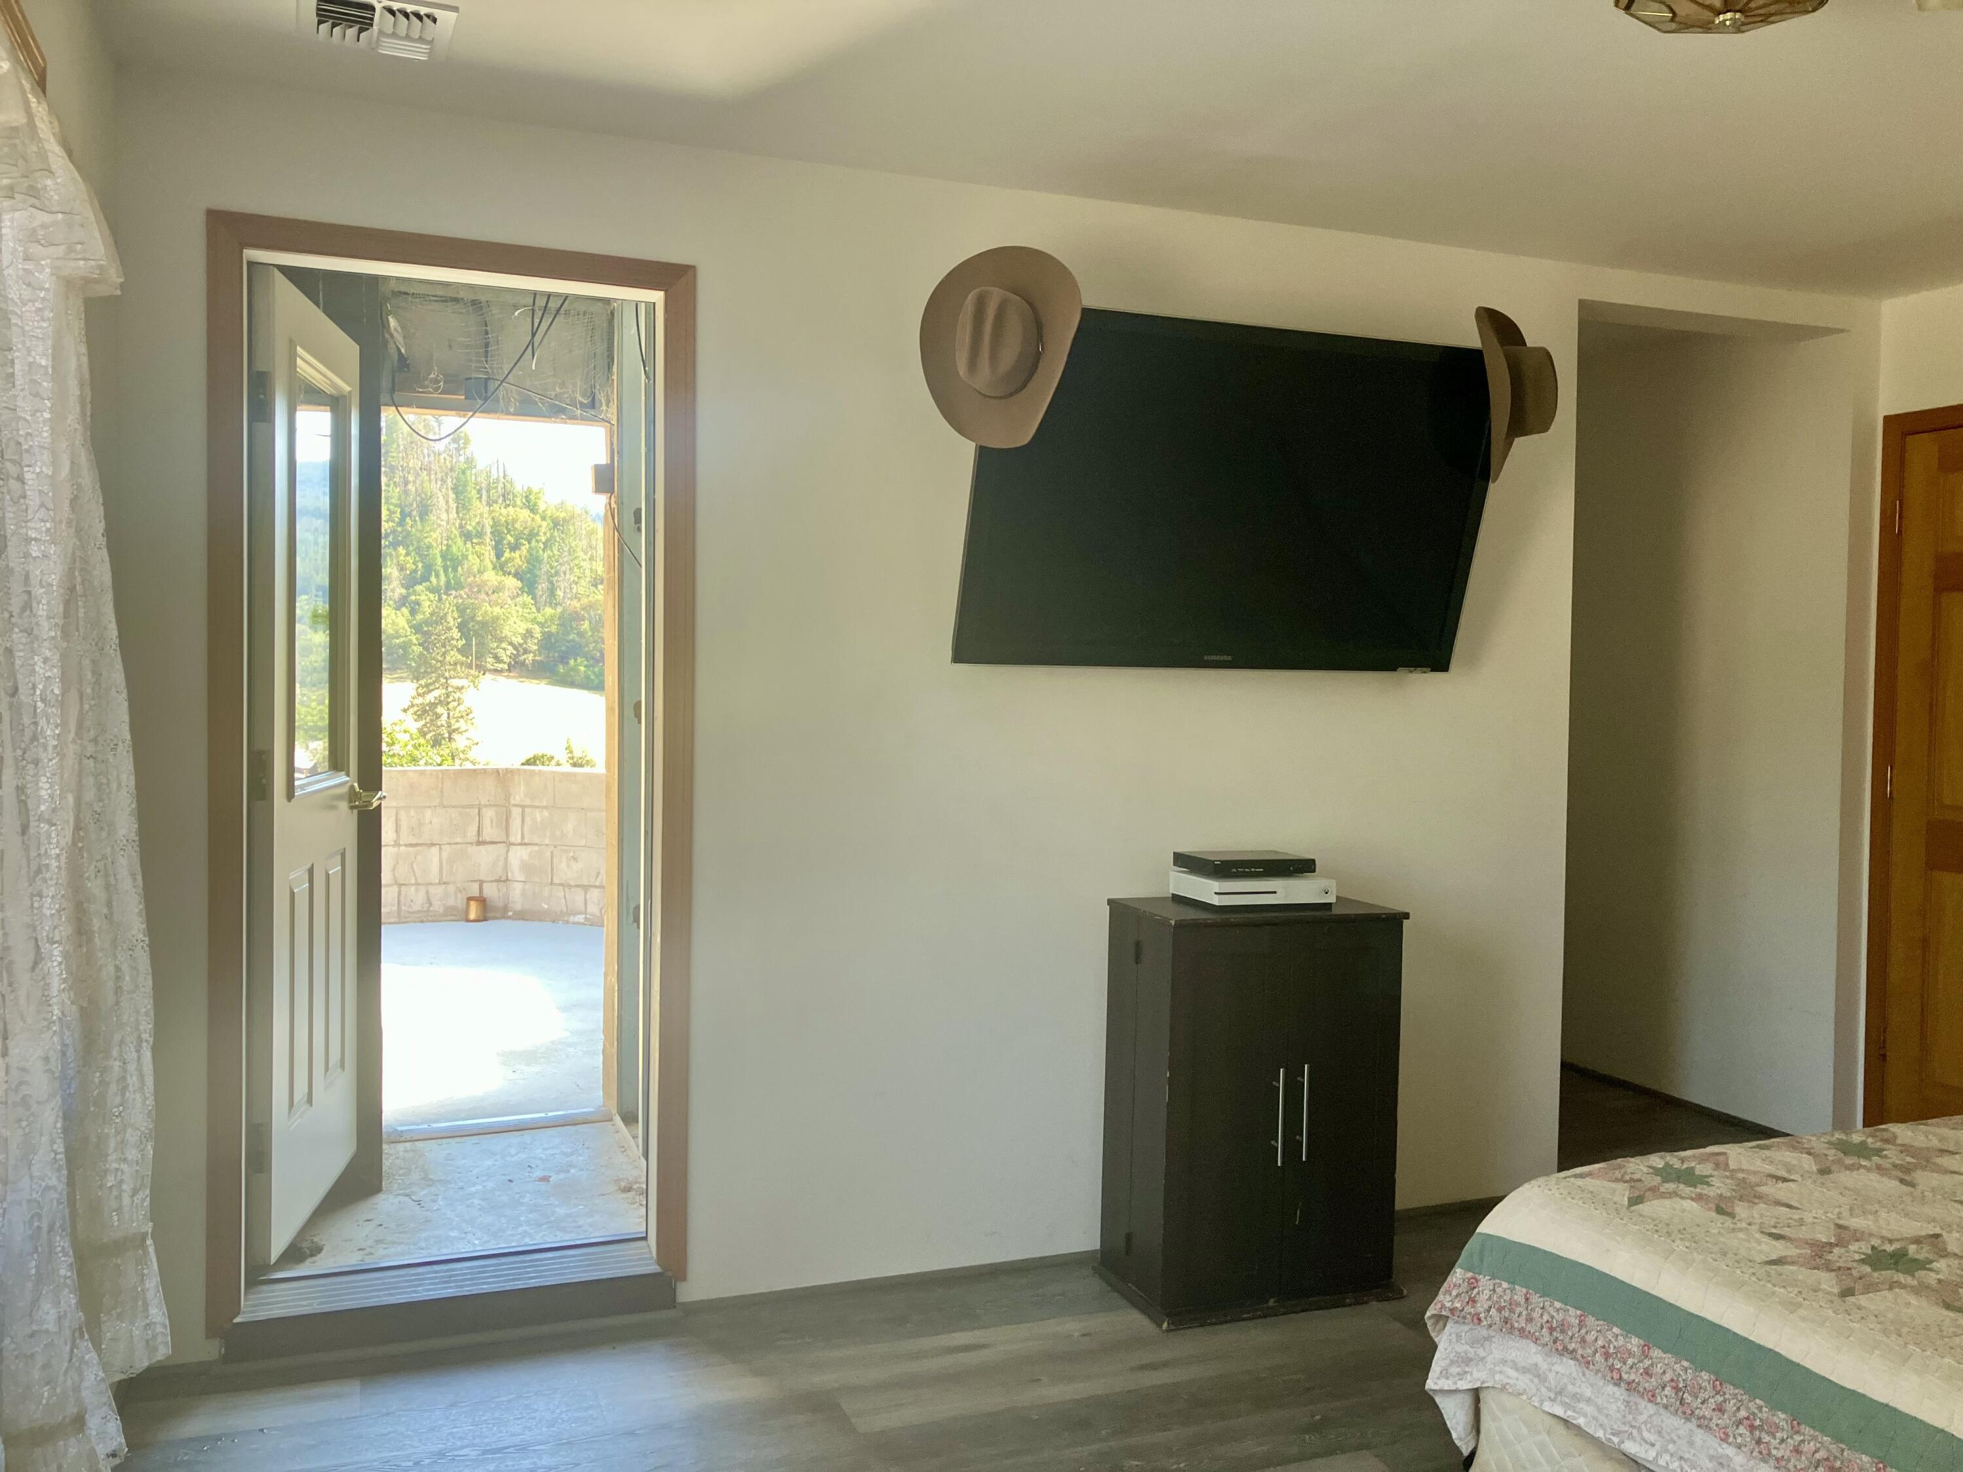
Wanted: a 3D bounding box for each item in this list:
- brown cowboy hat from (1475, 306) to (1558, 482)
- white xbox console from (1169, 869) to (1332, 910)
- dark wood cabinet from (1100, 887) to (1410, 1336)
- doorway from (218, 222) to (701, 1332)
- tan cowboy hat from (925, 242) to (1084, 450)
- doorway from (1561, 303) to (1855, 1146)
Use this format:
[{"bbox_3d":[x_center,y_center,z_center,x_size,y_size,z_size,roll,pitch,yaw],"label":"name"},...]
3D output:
[{"bbox_3d":[1.208,-0.774,3.595,0.160,0.385,0.320,-5,5,26],"label":"brown cowboy hat"},{"bbox_3d":[0.617,0.349,3.614,0.295,0.064,0.230,0,2,-20],"label":"white xbox console"},{"bbox_3d":[0.605,0.806,3.562,0.592,0.853,0.365,0,2,-19],"label":"dark wood cabinet"},{"bbox_3d":[-1.063,0.100,3.232,0.916,2.166,0.170,0,2,-21],"label":"doorway"},{"bbox_3d":[0.044,-0.772,3.137,0.320,0.385,0.160,5,7,16],"label":"tan cowboy hat"},{"bbox_3d":[1.940,0.045,4.385,0.946,2.356,0.180,0,2,-21],"label":"doorway"}]

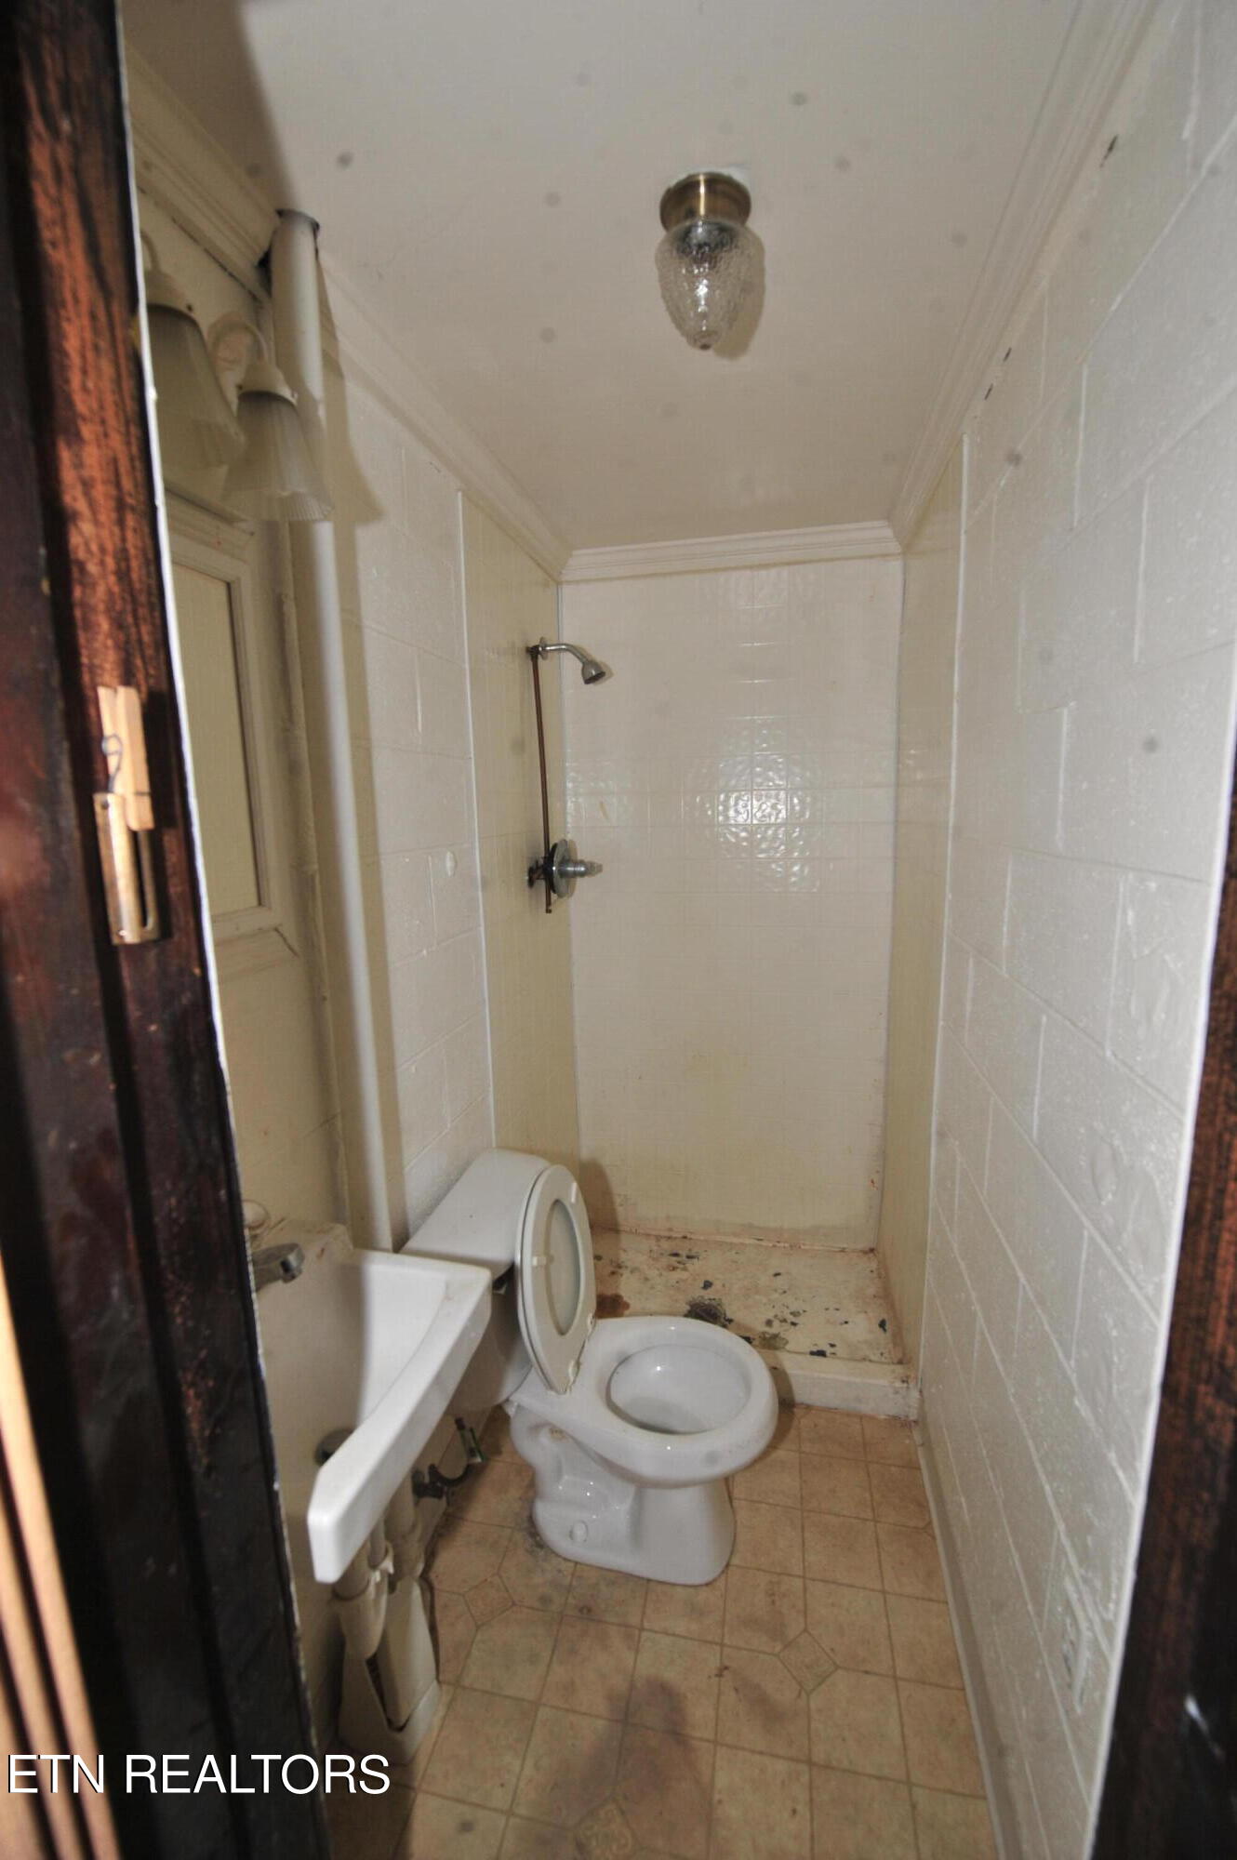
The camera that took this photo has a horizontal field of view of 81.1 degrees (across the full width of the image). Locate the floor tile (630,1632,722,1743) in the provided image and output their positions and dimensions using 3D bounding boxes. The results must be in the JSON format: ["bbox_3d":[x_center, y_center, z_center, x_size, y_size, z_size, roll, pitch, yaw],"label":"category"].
[{"bbox_3d":[0.104,1.332,1.278,0.151,0.008,0.150,1,10,12],"label":"floor tile"}]

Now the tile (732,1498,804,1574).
[{"bbox_3d":[0.318,1.295,1.539,0.151,0.008,0.151,1,9,12],"label":"tile"}]

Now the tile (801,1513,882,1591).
[{"bbox_3d":[0.465,1.294,1.506,0.152,0.010,0.148,1,10,12],"label":"tile"}]

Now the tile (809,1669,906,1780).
[{"bbox_3d":[0.400,1.336,1.216,0.151,0.008,0.150,1,10,12],"label":"tile"}]

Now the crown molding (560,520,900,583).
[{"bbox_3d":[0.325,-1.190,2.280,1.100,0.083,0.068,1,10,13],"label":"crown molding"}]

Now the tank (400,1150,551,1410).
[{"bbox_3d":[-0.257,0.743,1.586,0.216,0.342,0.447,1,9,13],"label":"tank"}]

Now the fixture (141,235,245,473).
[{"bbox_3d":[-0.489,-0.627,0.759,0.165,0.215,0.137,1,10,13],"label":"fixture"}]

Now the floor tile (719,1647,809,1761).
[{"bbox_3d":[0.252,1.341,1.254,0.152,0.010,0.148,1,10,12],"label":"floor tile"}]

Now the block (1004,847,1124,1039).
[{"bbox_3d":[0.668,0.005,0.950,0.190,0.195,0.397,1,10,13],"label":"block"}]

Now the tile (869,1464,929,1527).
[{"bbox_3d":[0.630,1.266,1.612,0.137,0.008,0.150,1,10,12],"label":"tile"}]

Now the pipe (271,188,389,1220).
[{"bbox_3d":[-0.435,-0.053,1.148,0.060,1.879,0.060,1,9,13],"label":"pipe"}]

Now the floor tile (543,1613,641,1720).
[{"bbox_3d":[-0.046,1.338,1.311,0.152,0.010,0.148,1,10,11],"label":"floor tile"}]

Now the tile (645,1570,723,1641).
[{"bbox_3d":[0.134,1.315,1.422,0.152,0.010,0.148,1,10,12],"label":"tile"}]

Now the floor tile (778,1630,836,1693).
[{"bbox_3d":[0.341,1.323,1.303,0.076,0.008,0.076,-7,11,-33],"label":"floor tile"}]

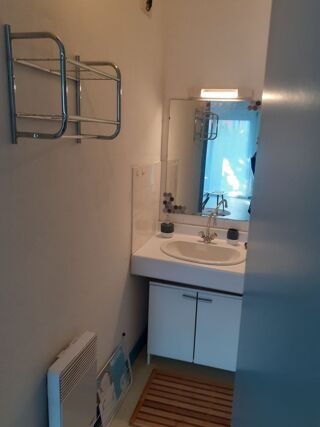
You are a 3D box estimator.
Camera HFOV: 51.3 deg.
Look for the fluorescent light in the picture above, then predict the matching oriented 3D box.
[{"bbox_3d":[0.398,-0.790,2.208,0.243,0.051,0.059,6,14,16],"label":"fluorescent light"}]

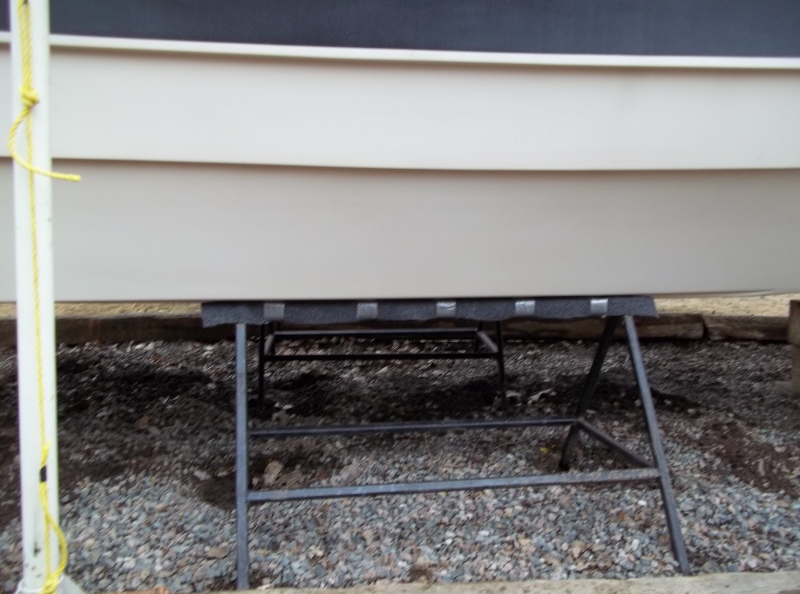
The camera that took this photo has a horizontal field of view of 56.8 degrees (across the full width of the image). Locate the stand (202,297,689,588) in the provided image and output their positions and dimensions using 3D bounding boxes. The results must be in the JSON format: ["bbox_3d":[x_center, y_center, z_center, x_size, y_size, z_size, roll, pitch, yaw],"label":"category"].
[{"bbox_3d":[0.115,0.350,2.146,1.145,0.638,0.795,0,6,-12],"label":"stand"}]

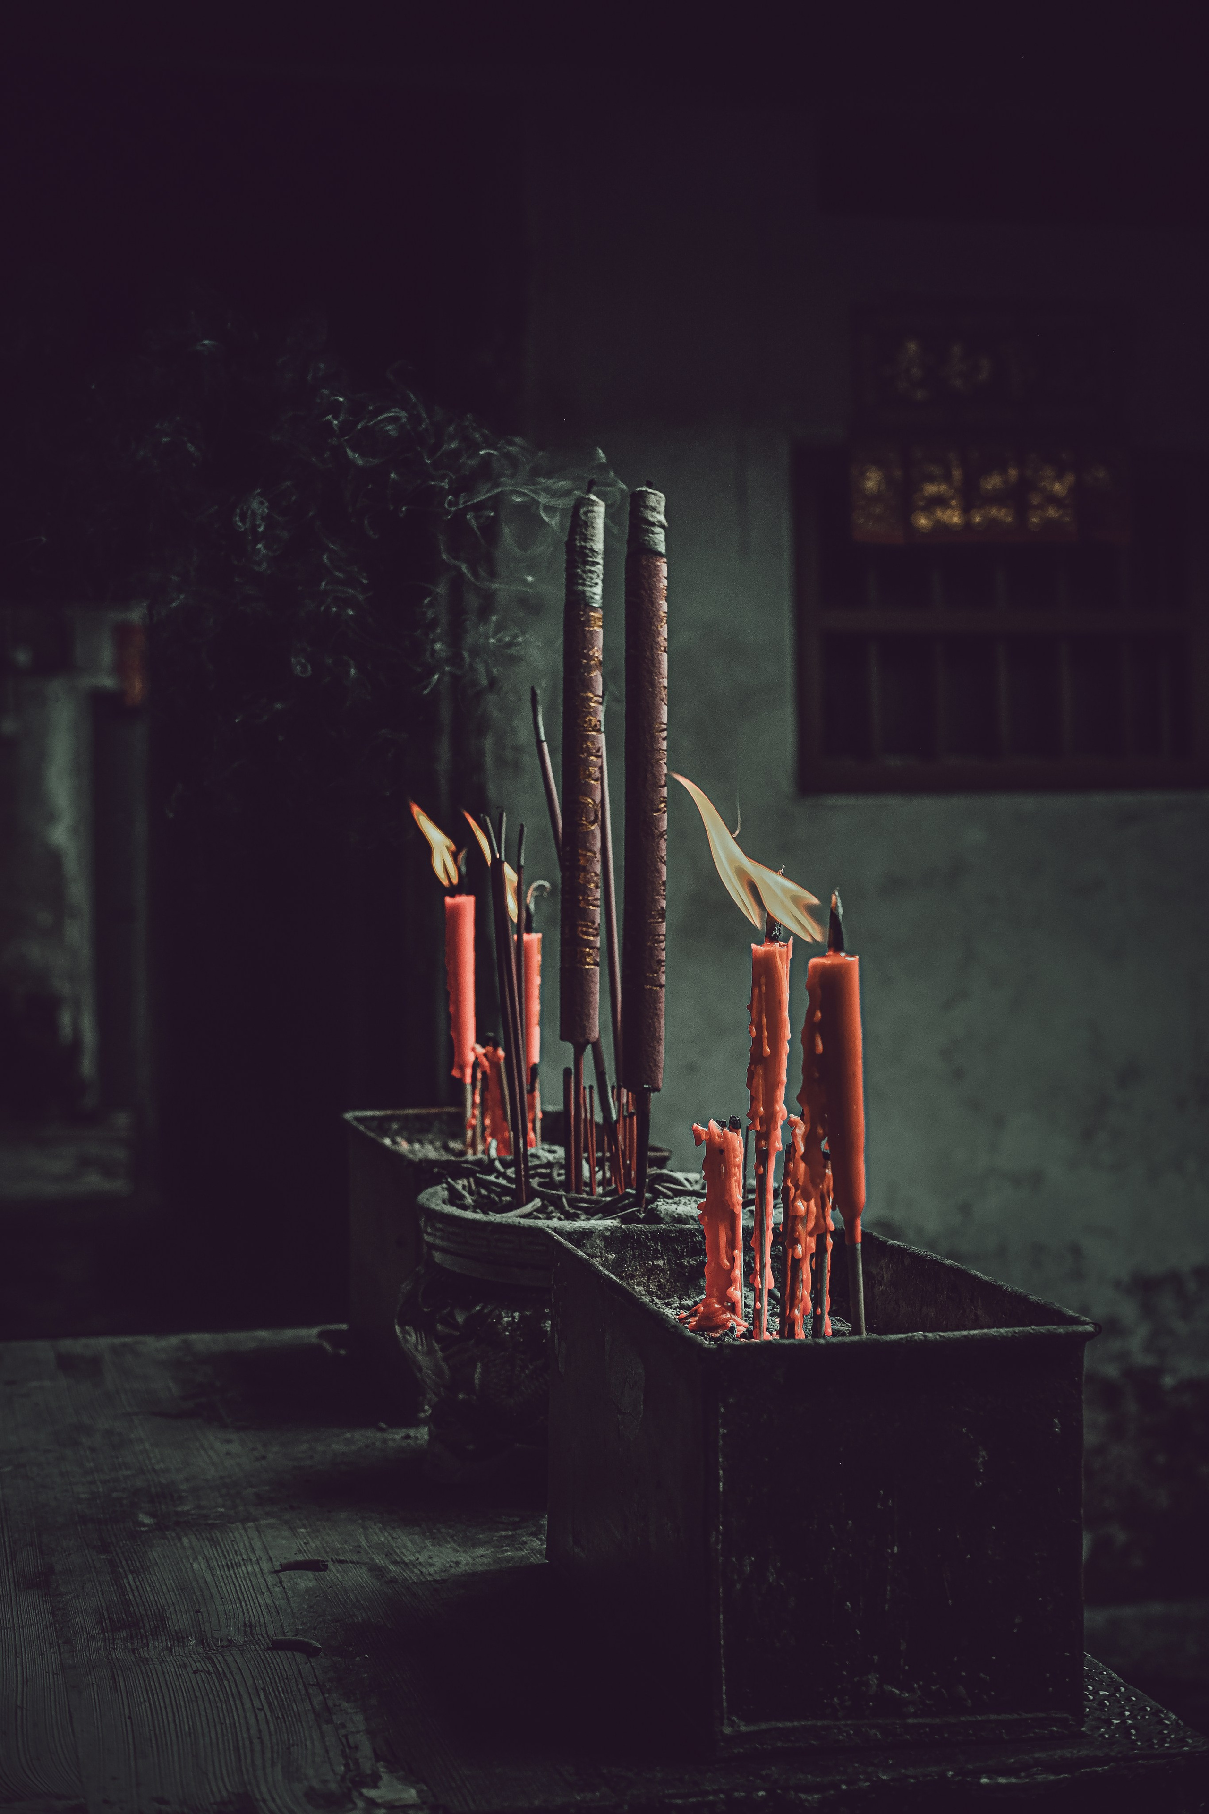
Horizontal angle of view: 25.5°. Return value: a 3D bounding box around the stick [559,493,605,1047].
[{"bbox_3d":[-0.012,-0.083,1.620,0.024,0.335,0.024,1,3,0],"label":"stick"}]

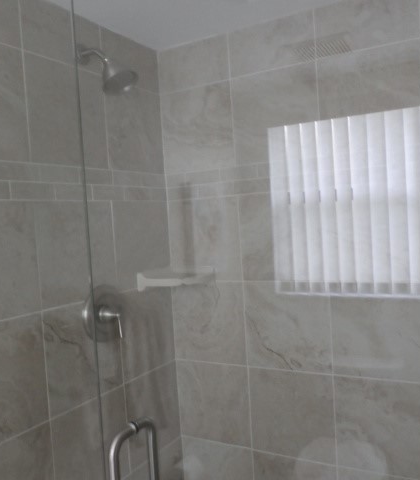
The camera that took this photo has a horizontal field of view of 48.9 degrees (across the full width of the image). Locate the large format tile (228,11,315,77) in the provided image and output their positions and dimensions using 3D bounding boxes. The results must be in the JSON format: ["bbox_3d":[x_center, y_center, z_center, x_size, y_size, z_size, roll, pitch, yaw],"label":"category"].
[{"bbox_3d":[0.210,-0.660,1.575,0.304,0.161,0.010,-2,2,28],"label":"large format tile"}]

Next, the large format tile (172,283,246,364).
[{"bbox_3d":[-0.003,0.311,1.755,0.304,0.308,0.010,-2,2,28],"label":"large format tile"}]

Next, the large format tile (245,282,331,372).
[{"bbox_3d":[0.268,0.300,1.611,0.304,0.308,0.010,-2,2,28],"label":"large format tile"}]

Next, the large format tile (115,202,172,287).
[{"bbox_3d":[-0.244,0.017,1.684,0.010,0.307,0.300,-2,3,32],"label":"large format tile"}]

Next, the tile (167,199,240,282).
[{"bbox_3d":[-0.021,0.001,1.743,0.304,0.307,0.010,-2,2,28],"label":"tile"}]

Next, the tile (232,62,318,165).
[{"bbox_3d":[0.225,-0.423,1.584,0.304,0.308,0.010,-2,2,28],"label":"tile"}]

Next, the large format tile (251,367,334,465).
[{"bbox_3d":[0.287,0.608,1.623,0.304,0.305,0.010,-2,2,28],"label":"large format tile"}]

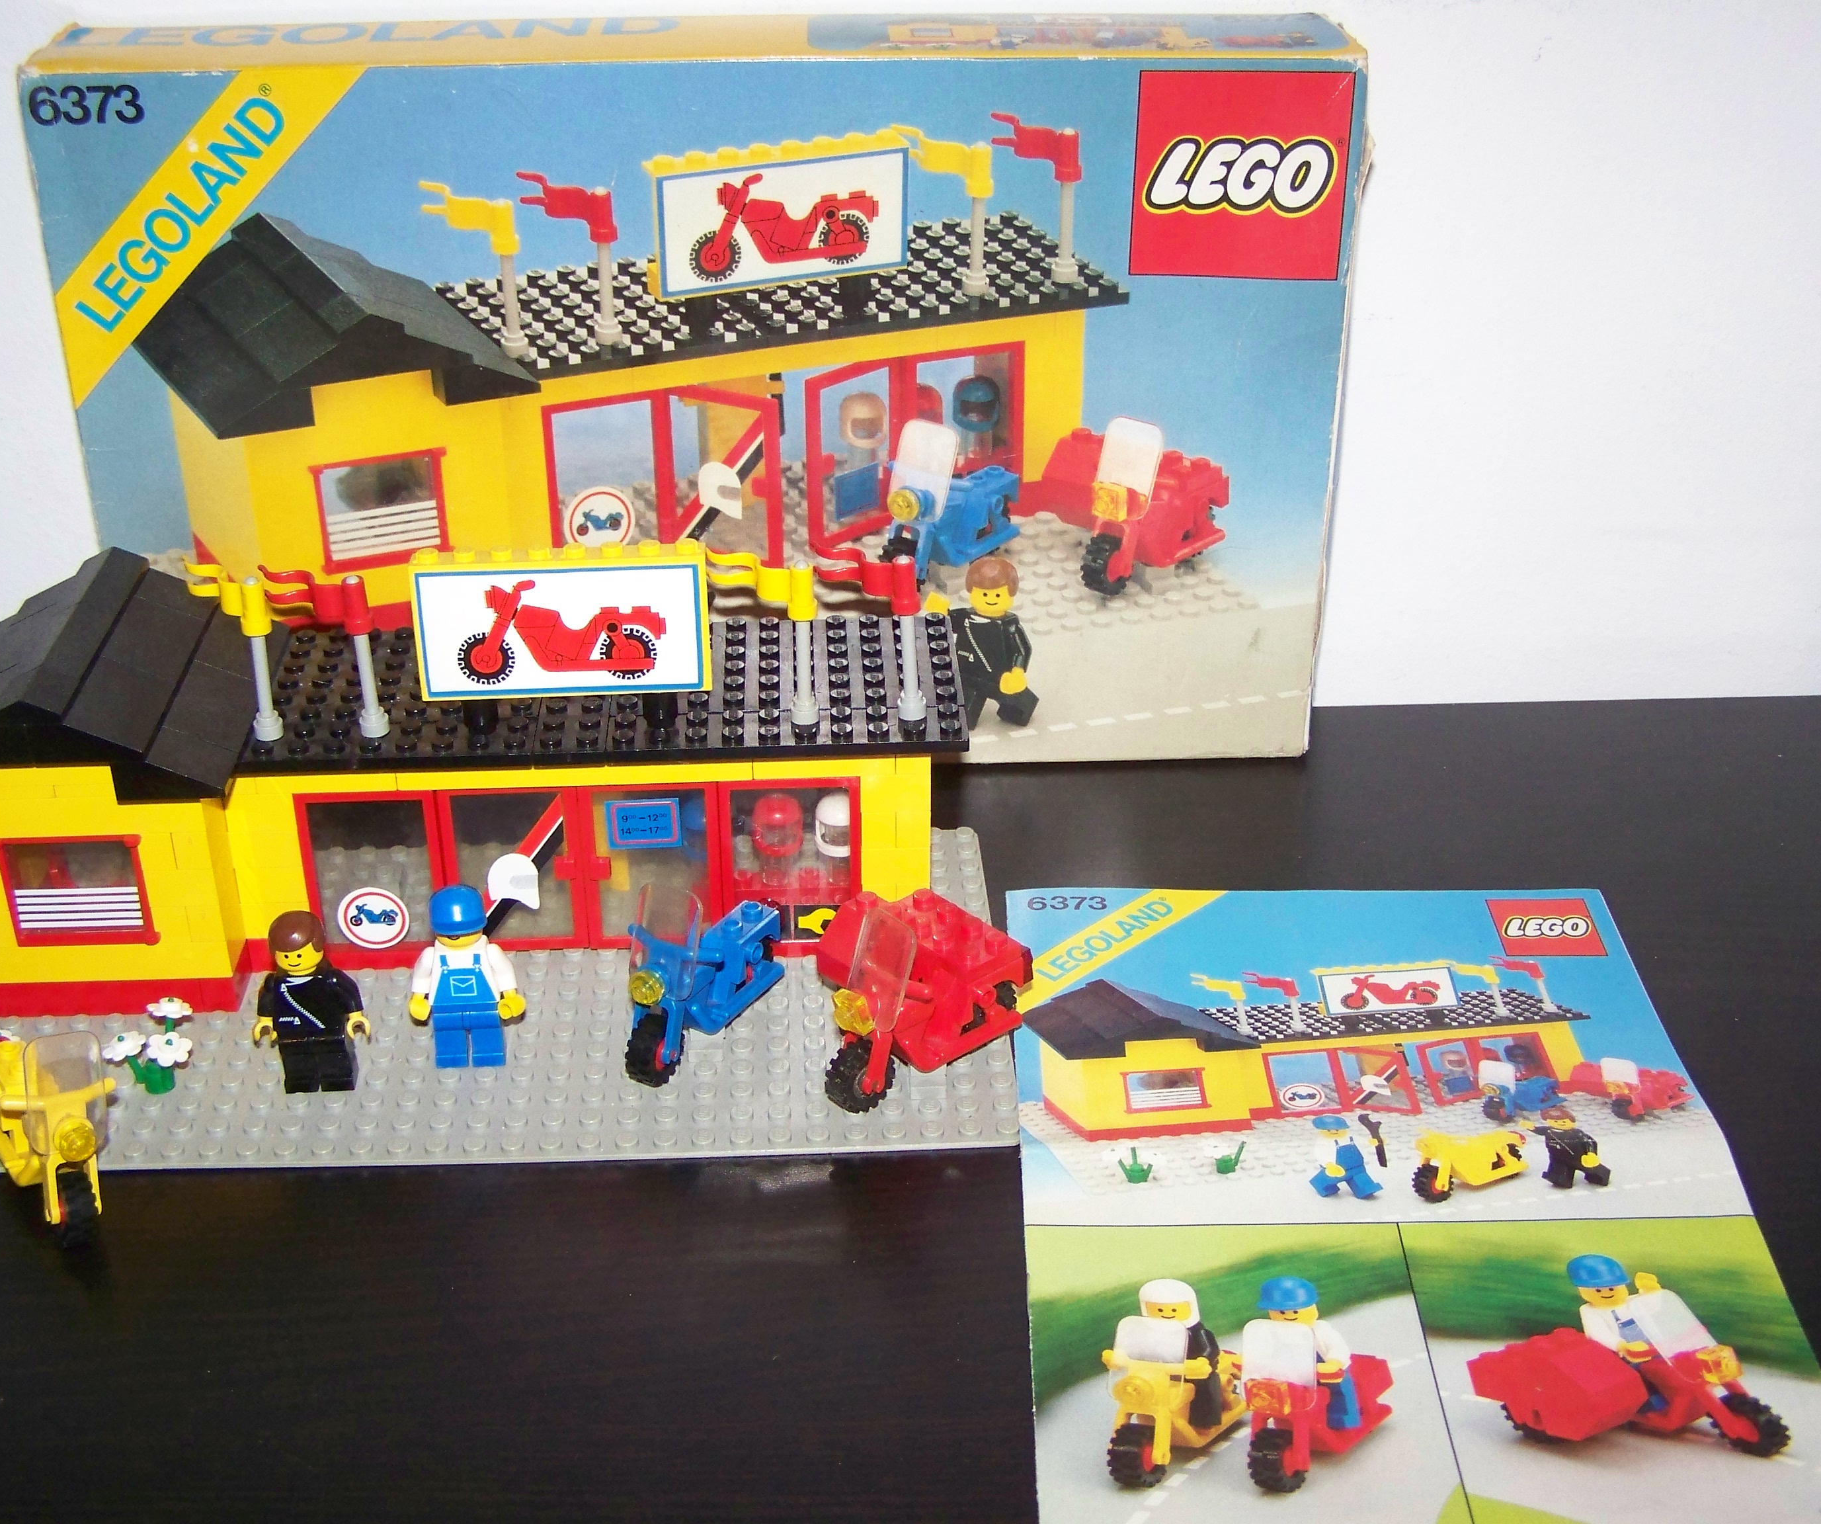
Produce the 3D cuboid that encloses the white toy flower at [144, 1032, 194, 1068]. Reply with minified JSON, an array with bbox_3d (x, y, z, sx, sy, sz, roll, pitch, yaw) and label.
[{"bbox_3d":[-0.158,0.061,0.476,0.010,0.003,0.010,8,37,-8],"label":"white toy flower"}]

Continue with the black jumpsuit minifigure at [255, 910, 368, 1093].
[{"bbox_3d":[-0.127,0.051,0.475,0.025,0.042,0.014,-2,29,-3],"label":"black jumpsuit minifigure"}]

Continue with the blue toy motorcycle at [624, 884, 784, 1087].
[{"bbox_3d":[-0.045,0.043,0.492,0.023,0.040,0.053,15,33,26],"label":"blue toy motorcycle"}]

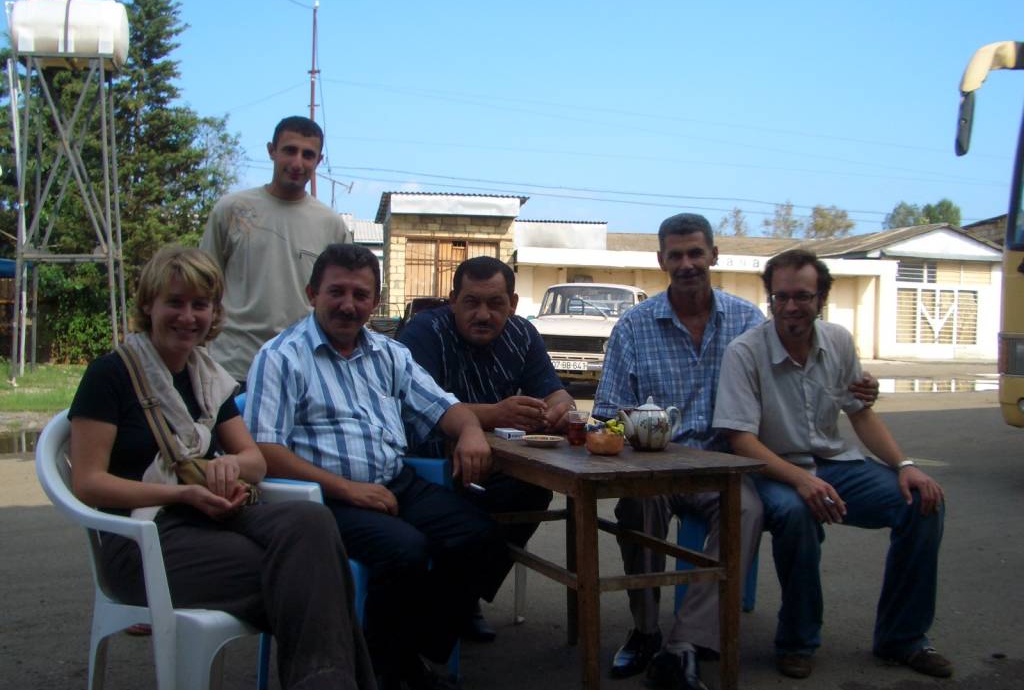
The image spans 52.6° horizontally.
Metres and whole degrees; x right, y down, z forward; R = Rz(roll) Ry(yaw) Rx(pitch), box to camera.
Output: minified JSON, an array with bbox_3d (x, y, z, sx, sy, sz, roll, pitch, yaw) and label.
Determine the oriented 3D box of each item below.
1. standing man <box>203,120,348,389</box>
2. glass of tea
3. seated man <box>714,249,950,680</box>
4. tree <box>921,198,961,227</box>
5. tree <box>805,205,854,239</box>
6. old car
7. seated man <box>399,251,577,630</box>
[{"bbox_3d":[-0.778,0.077,3.420,0.510,1.670,0.340,1,2,-7],"label":"standing man"},{"bbox_3d":[0.191,0.234,3.000,0.062,0.096,0.062,1,2,0],"label":"glass of tea"},{"bbox_3d":[0.945,0.337,3.240,0.660,1.230,0.700,1,2,3],"label":"seated man"},{"bbox_3d":[22.244,-3.994,54.000,2.700,7.700,2.700,1,2,0],"label":"tree"},{"bbox_3d":[15.945,-3.610,52.000,2.700,6.800,2.700,1,2,0],"label":"tree"},{"bbox_3d":[1.140,-0.097,14.350,1.610,1.440,4.150,2,2,14],"label":"old car"},{"bbox_3d":[-0.101,0.324,3.320,0.570,1.210,0.770,1,2,-19],"label":"seated man"}]

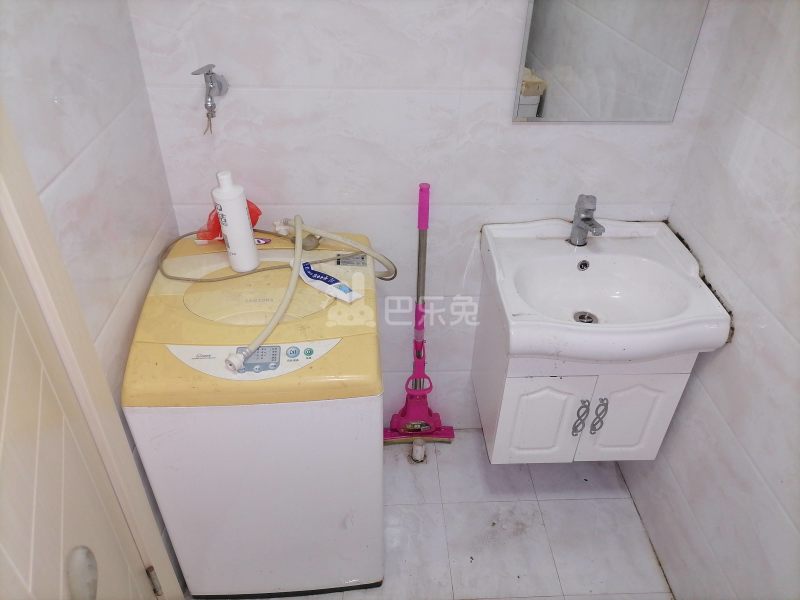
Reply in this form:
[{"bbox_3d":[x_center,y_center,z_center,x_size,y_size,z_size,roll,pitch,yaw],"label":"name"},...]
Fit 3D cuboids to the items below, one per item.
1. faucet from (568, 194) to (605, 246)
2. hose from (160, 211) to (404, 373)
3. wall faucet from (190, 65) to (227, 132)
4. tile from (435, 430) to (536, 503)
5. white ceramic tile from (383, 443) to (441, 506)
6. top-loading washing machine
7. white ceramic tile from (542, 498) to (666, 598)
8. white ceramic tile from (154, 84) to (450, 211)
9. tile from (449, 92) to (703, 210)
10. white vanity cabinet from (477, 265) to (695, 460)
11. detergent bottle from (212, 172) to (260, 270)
[{"bbox_3d":[0.488,-0.192,1.550,0.046,0.132,0.110,-9,37,-14],"label":"faucet"},{"bbox_3d":[-0.283,-0.029,1.354,0.550,0.110,0.520,0,36,-3],"label":"hose"},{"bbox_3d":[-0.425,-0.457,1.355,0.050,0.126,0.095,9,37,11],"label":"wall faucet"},{"bbox_3d":[0.276,0.546,1.995,0.300,0.010,0.301,-1,36,-3],"label":"tile"},{"bbox_3d":[-0.021,0.549,1.979,0.294,0.010,0.301,-1,36,-3],"label":"white ceramic tile"},{"bbox_3d":[-0.311,0.302,1.588,0.517,0.818,0.522,-1,36,-4],"label":"top-loading washing machine"},{"bbox_3d":[0.590,0.719,1.766,0.300,0.010,0.302,-1,36,-3],"label":"white ceramic tile"},{"bbox_3d":[-0.216,-0.374,1.492,0.718,0.300,0.010,-1,36,-3],"label":"white ceramic tile"},{"bbox_3d":[0.441,-0.382,1.526,0.598,0.300,0.010,-1,36,-3],"label":"tile"},{"bbox_3d":[0.484,0.174,1.696,0.475,0.436,0.352,0,36,-3],"label":"white vanity cabinet"},{"bbox_3d":[-0.369,-0.186,1.353,0.073,0.215,0.068,30,45,34],"label":"detergent bottle"}]

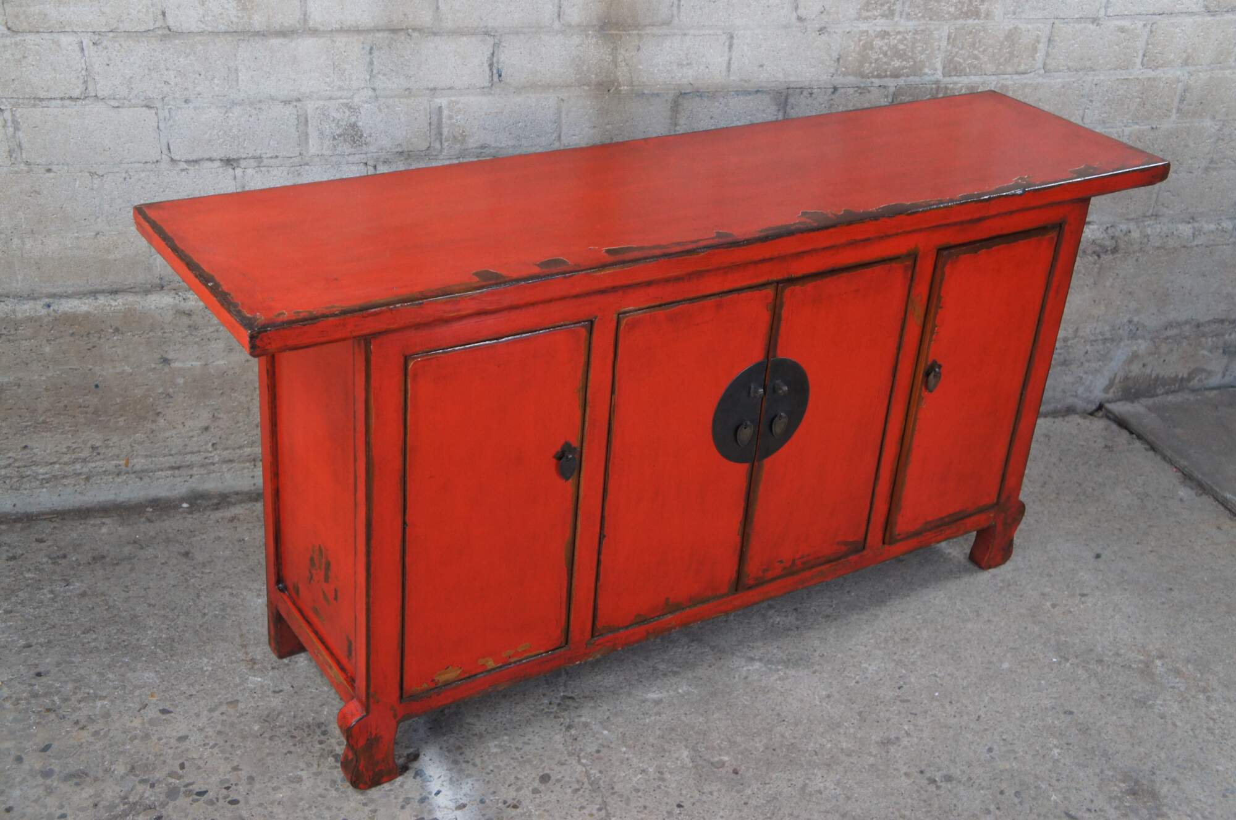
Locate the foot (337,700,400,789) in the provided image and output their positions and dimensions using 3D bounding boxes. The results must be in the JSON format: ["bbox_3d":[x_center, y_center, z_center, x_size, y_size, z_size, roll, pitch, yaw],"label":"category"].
[{"bbox_3d":[-0.413,0.548,2.434,0.090,0.158,0.052,-14,33,-31],"label":"foot"}]

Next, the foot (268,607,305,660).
[{"bbox_3d":[-0.611,0.400,2.741,0.061,0.110,0.051,-14,33,-31],"label":"foot"}]

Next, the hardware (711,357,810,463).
[{"bbox_3d":[0.256,0.006,2.565,0.208,0.206,0.022,-14,33,-31],"label":"hardware"}]

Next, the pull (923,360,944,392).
[{"bbox_3d":[0.602,-0.061,2.786,0.044,0.069,0.021,-14,33,-31],"label":"pull"}]

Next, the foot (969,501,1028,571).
[{"bbox_3d":[0.823,0.256,3.193,0.083,0.168,0.053,-14,33,-31],"label":"foot"}]

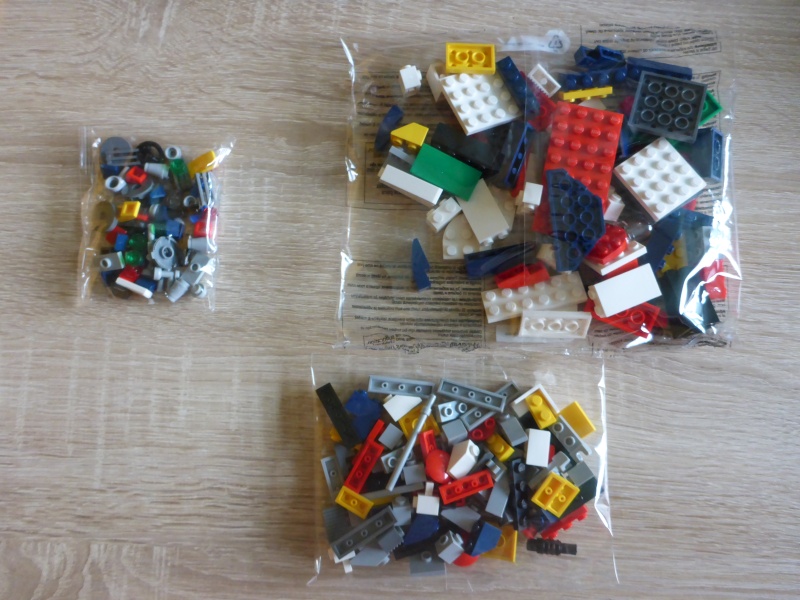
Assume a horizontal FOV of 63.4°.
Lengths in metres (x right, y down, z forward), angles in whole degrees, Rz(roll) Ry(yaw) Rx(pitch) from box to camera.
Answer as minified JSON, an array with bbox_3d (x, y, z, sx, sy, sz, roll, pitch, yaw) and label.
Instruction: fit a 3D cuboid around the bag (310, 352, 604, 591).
[{"bbox_3d":[0.029,0.078,0.299,0.143,0.022,0.107,0,81,0],"label":"bag"}]

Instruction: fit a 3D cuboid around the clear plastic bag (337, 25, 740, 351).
[{"bbox_3d":[0.069,-0.061,0.317,0.200,0.032,0.168,-1,81,0],"label":"clear plastic bag"}]

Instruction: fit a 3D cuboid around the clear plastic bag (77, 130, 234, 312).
[{"bbox_3d":[-0.126,-0.042,0.321,0.072,0.018,0.091,1,81,0],"label":"clear plastic bag"}]

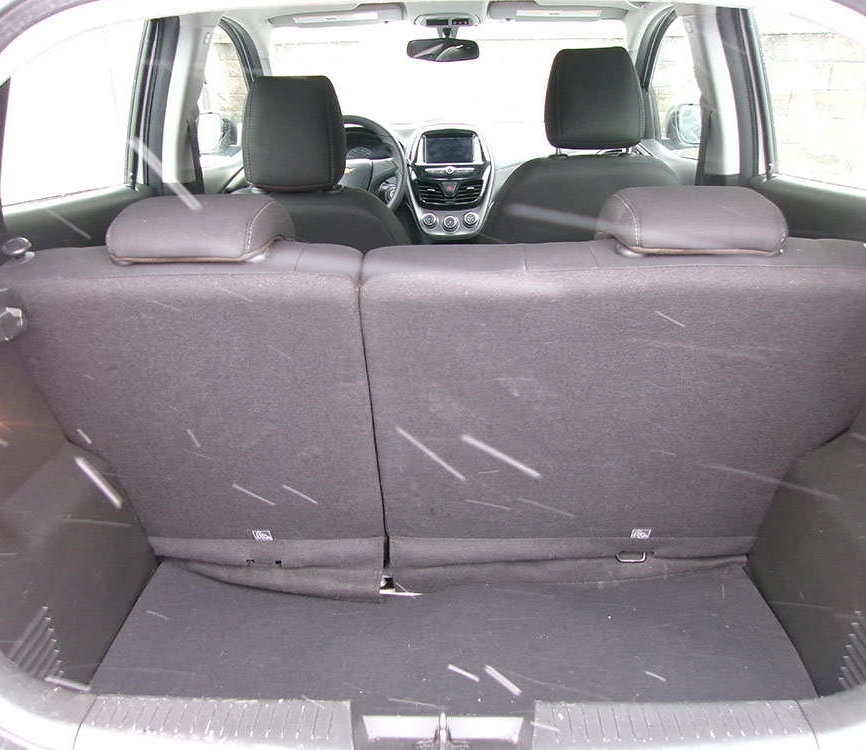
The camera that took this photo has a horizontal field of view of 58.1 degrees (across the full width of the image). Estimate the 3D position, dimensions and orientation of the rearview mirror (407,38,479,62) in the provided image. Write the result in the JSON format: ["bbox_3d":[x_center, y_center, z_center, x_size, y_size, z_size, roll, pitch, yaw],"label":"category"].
[{"bbox_3d":[0.034,-0.965,2.319,0.220,0.065,0.045,5,25,15],"label":"rearview mirror"}]

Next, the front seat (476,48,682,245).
[{"bbox_3d":[0.364,-0.312,2.097,0.500,1.040,0.790,0,21,1],"label":"front seat"}]

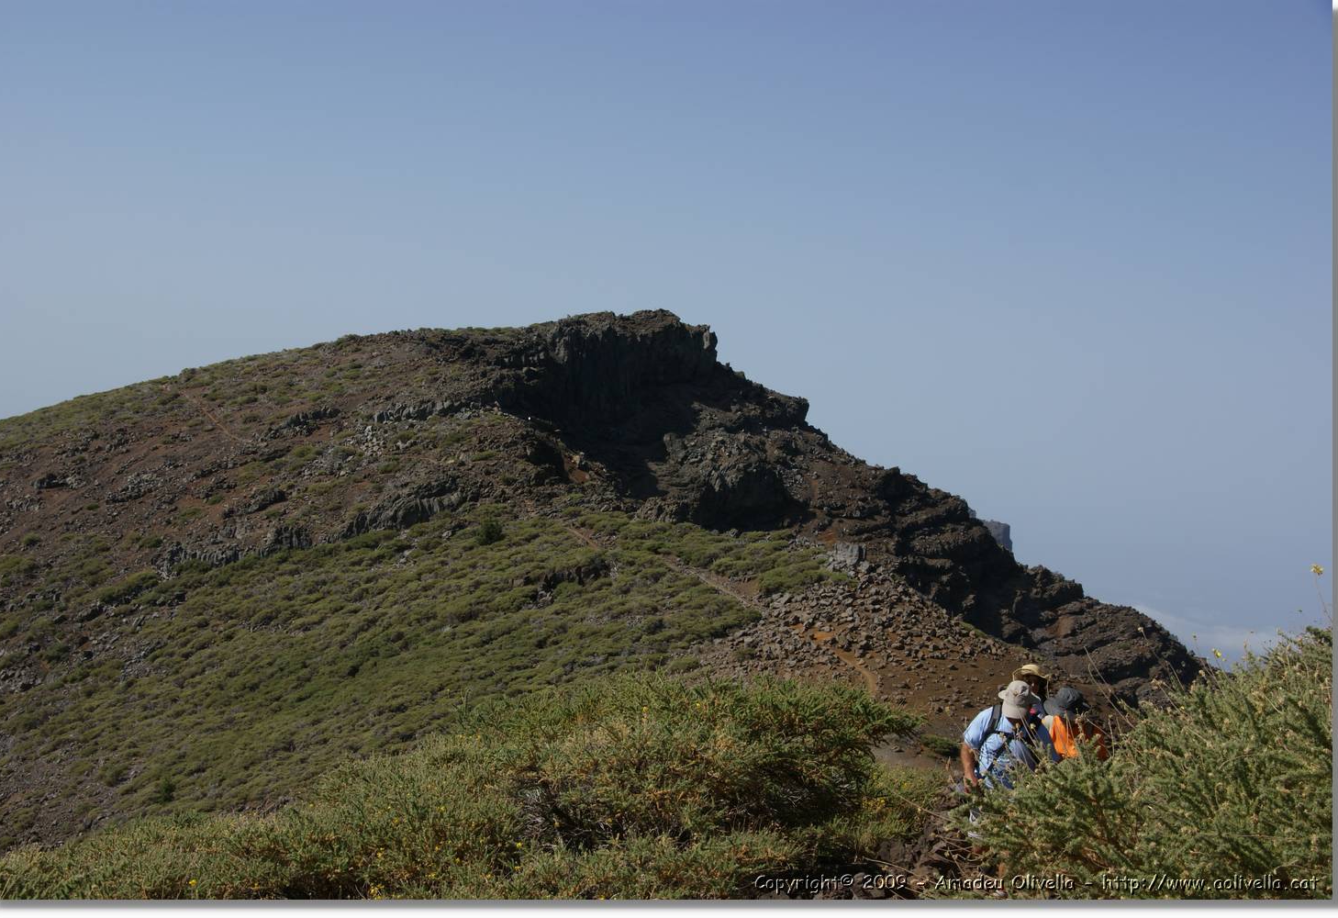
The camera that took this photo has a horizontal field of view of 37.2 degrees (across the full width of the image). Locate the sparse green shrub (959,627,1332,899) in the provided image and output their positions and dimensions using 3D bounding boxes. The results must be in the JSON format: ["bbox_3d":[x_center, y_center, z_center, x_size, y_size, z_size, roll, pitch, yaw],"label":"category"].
[{"bbox_3d":[2.315,1.471,9.000,2.100,1.450,1.800,0,-2,0],"label":"sparse green shrub"}]

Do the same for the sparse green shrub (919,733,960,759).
[{"bbox_3d":[4.008,4.190,29.000,0.800,0.400,0.700,0,-2,0],"label":"sparse green shrub"}]

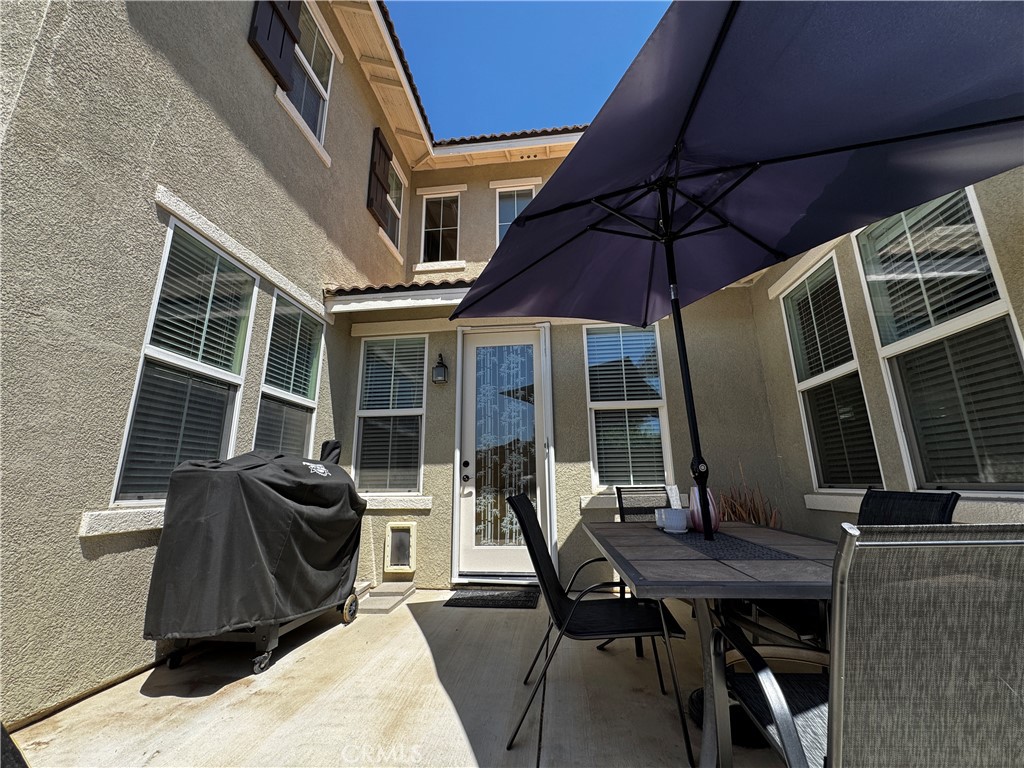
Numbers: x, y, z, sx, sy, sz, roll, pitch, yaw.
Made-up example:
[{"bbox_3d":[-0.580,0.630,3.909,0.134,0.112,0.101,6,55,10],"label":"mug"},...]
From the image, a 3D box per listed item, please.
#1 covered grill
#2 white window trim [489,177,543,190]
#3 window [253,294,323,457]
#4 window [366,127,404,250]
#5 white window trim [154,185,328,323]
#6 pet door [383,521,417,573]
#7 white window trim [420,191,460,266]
[{"bbox_3d":[-1.493,0.999,2.626,0.620,1.210,1.050,-5,-14,17],"label":"covered grill"},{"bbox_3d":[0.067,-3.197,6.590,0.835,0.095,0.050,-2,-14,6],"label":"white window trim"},{"bbox_3d":[-1.894,0.117,3.563,0.060,1.680,0.752,-2,-14,6],"label":"window"},{"bbox_3d":[-1.727,-2.647,5.805,0.090,1.180,1.000,-2,-14,6],"label":"window"},{"bbox_3d":[-1.939,-0.880,3.315,0.045,0.097,1.940,-2,-14,6],"label":"white window trim"},{"bbox_3d":[-1.081,1.580,4.025,0.310,0.465,0.060,-2,-14,6],"label":"pet door"},{"bbox_3d":[-1.157,-2.548,6.733,0.630,1.240,0.100,-2,-14,6],"label":"white window trim"}]

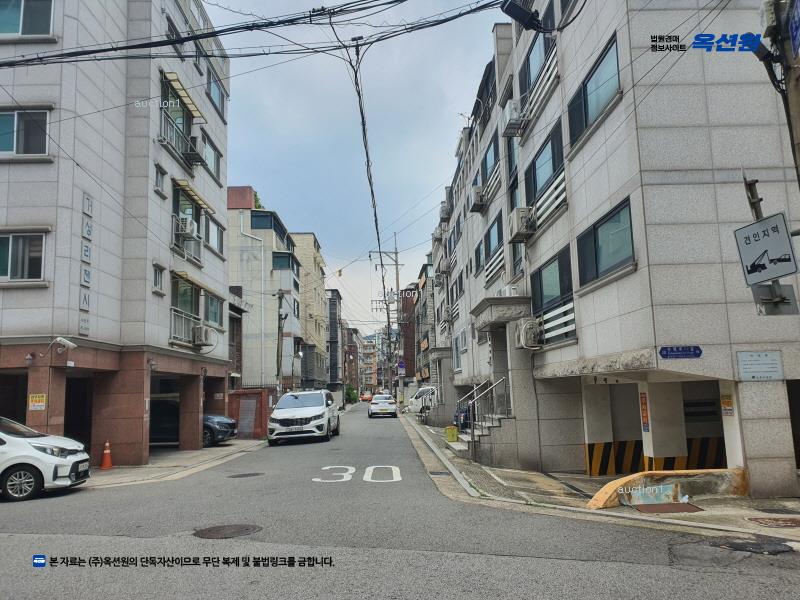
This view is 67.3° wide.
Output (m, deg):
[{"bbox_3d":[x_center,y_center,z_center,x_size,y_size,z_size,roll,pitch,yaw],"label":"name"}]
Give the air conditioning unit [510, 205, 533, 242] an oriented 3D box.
[{"bbox_3d":[2.946,-1.800,14.599,0.340,0.650,0.820,-2,-8,-1],"label":"air conditioning unit"}]

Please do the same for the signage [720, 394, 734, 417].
[{"bbox_3d":[4.678,1.516,8.599,0.015,0.300,0.270,-1,-8,-1],"label":"signage"}]

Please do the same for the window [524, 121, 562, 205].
[{"bbox_3d":[3.417,-3.079,14.214,0.150,1.115,3.316,-2,-8,-1],"label":"window"}]

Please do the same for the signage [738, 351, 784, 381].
[{"bbox_3d":[5.010,0.917,8.334,0.630,0.405,0.025,-1,-8,-1],"label":"signage"}]

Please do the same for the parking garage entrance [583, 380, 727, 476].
[{"bbox_3d":[4.558,2.635,11.540,0.600,2.050,5.700,-2,-8,-1],"label":"parking garage entrance"}]

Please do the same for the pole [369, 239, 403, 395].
[{"bbox_3d":[-0.967,1.777,54.264,2.800,15.100,0.700,-2,-8,-1],"label":"pole"}]

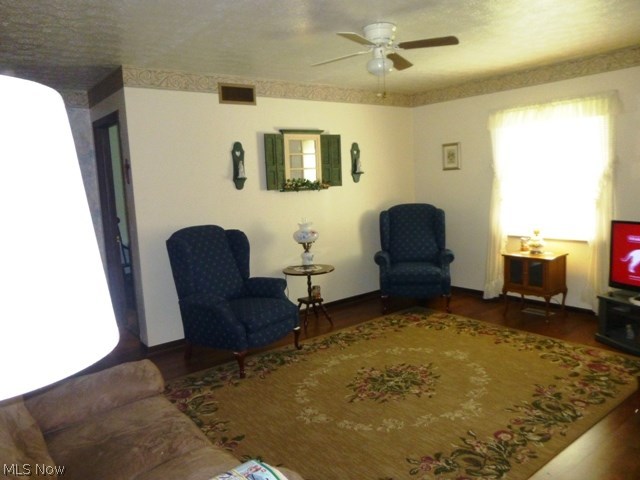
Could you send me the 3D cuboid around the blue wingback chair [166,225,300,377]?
[{"bbox_3d":[-0.712,0.438,3.956,0.860,1.100,0.830,3,10,38],"label":"blue wingback chair"}]

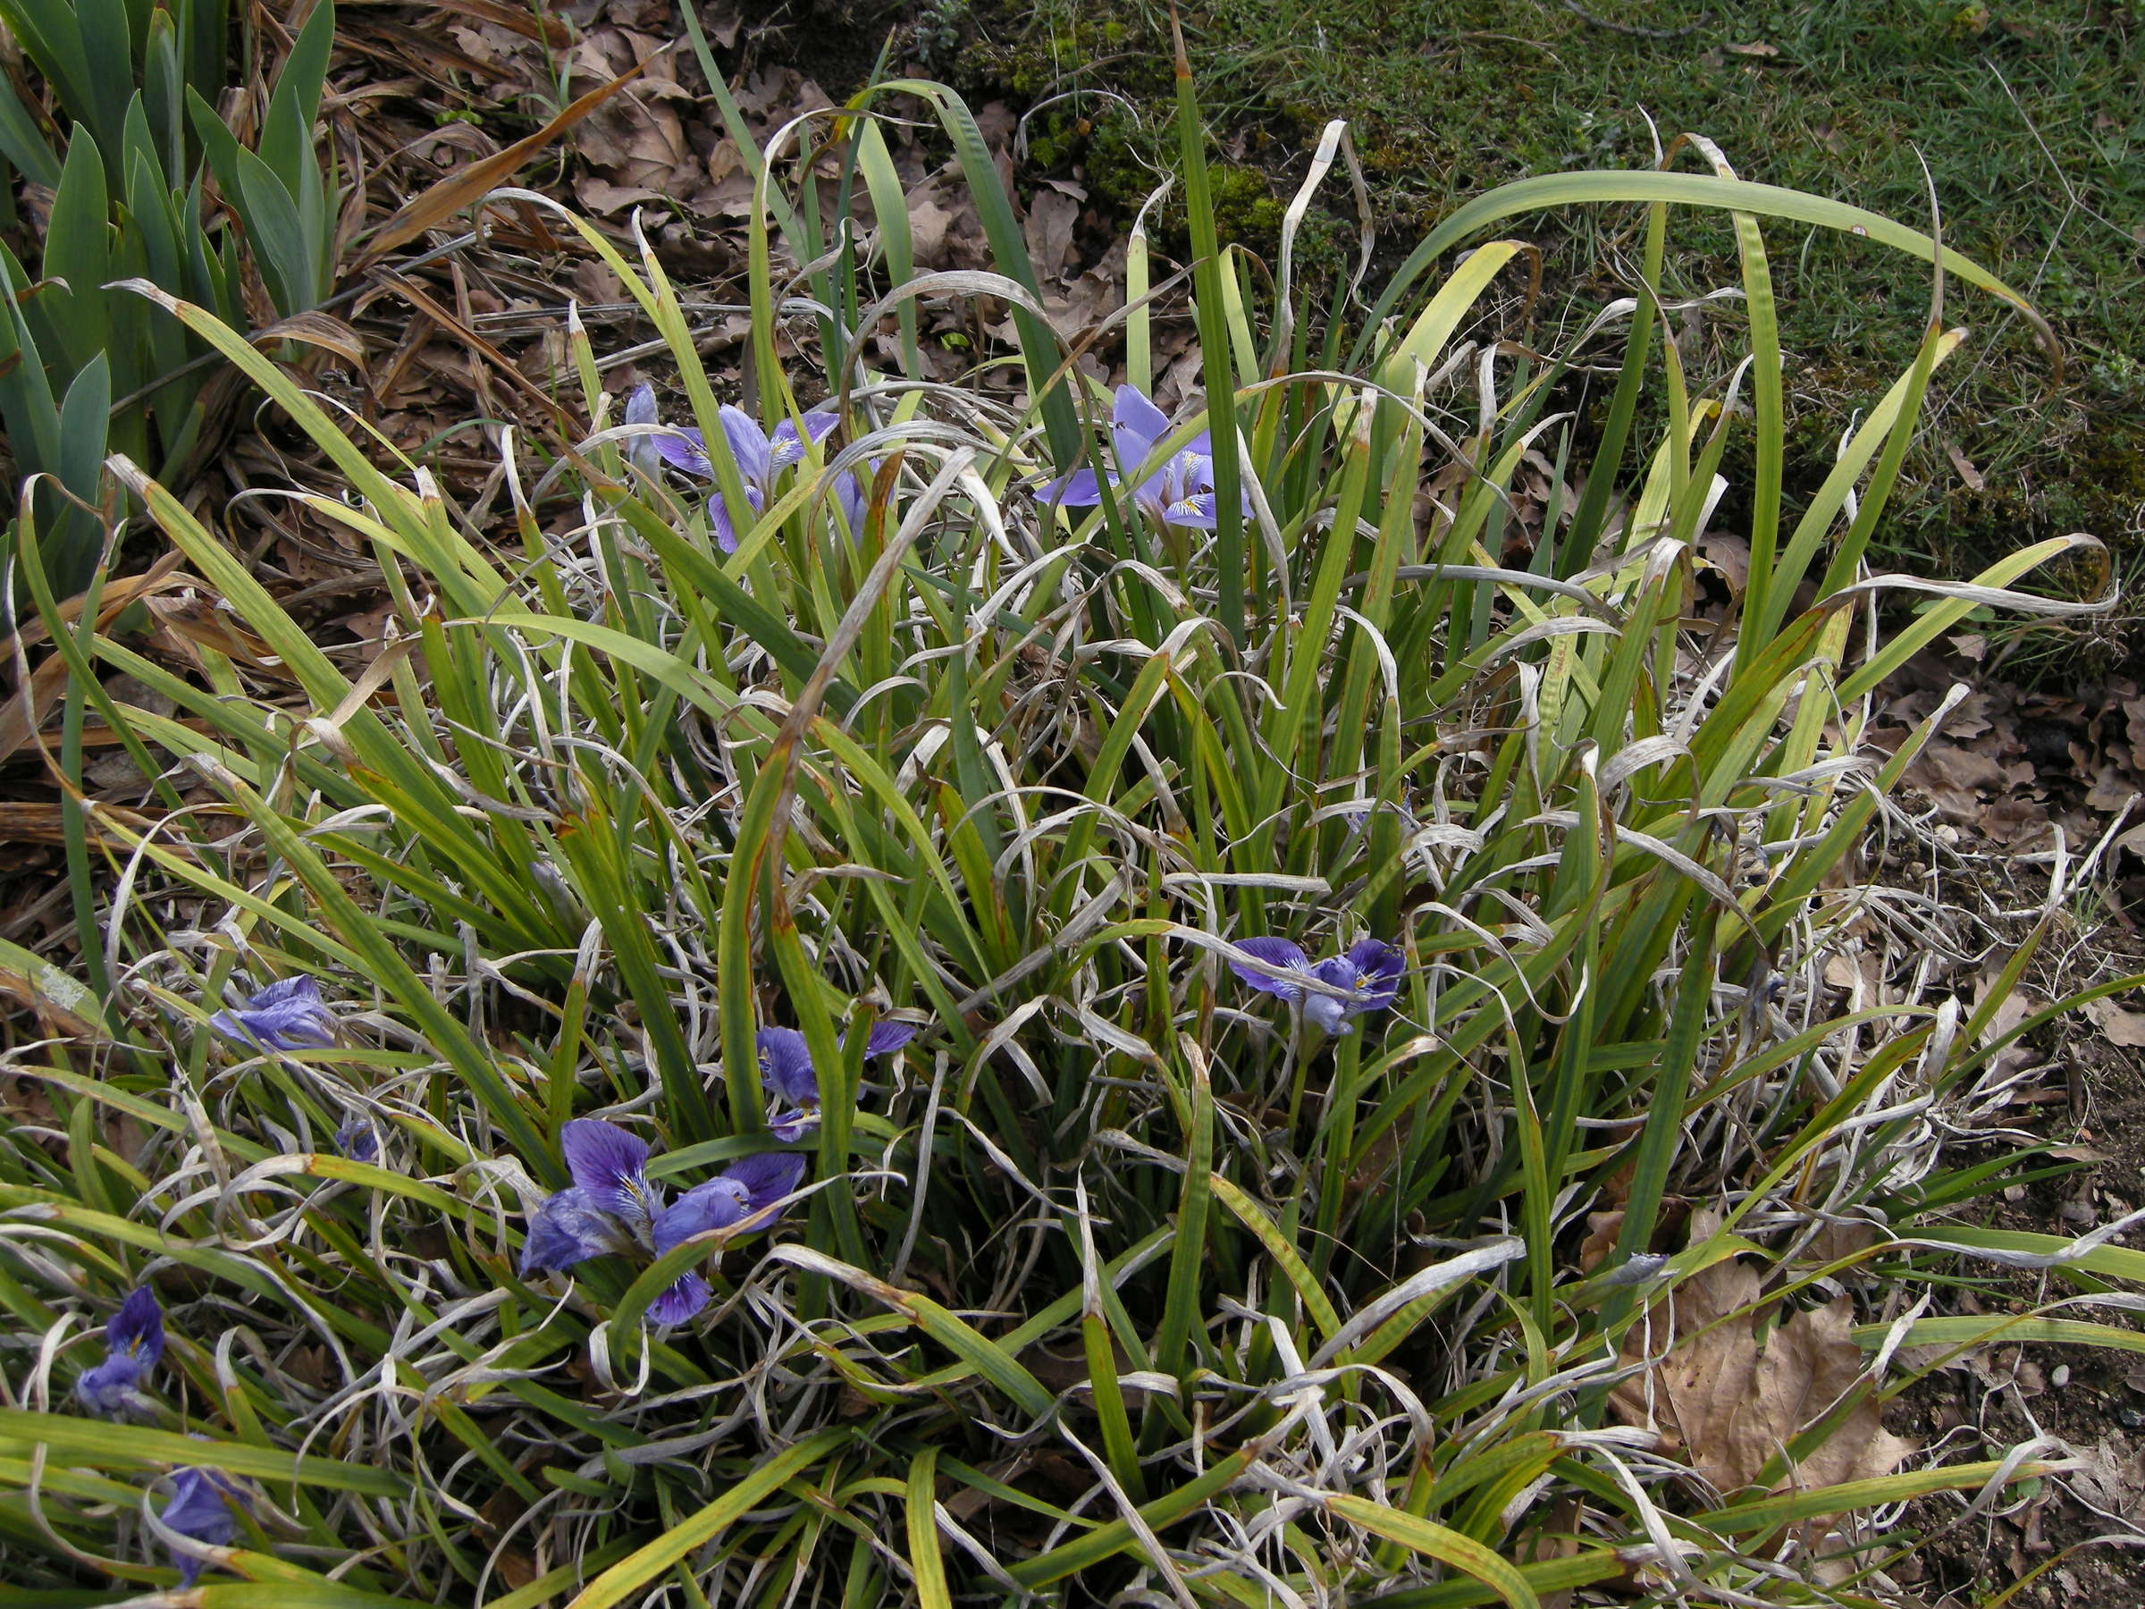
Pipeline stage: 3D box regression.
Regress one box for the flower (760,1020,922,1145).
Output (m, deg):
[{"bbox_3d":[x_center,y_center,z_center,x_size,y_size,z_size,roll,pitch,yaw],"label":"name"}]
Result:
[{"bbox_3d":[-0.089,0.106,0.830,0.066,0.045,0.058,0,40,0],"label":"flower"}]

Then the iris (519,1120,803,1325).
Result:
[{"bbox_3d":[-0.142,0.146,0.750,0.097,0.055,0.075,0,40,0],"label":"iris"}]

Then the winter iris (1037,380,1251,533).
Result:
[{"bbox_3d":[0.032,-0.152,0.960,0.092,0.060,0.078,0,40,0],"label":"winter iris"}]

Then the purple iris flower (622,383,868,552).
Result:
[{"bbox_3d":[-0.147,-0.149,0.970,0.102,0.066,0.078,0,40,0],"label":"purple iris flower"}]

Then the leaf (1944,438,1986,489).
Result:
[{"bbox_3d":[0.598,-0.228,1.454,0.017,0.012,0.055,-4,40,-4],"label":"leaf"}]

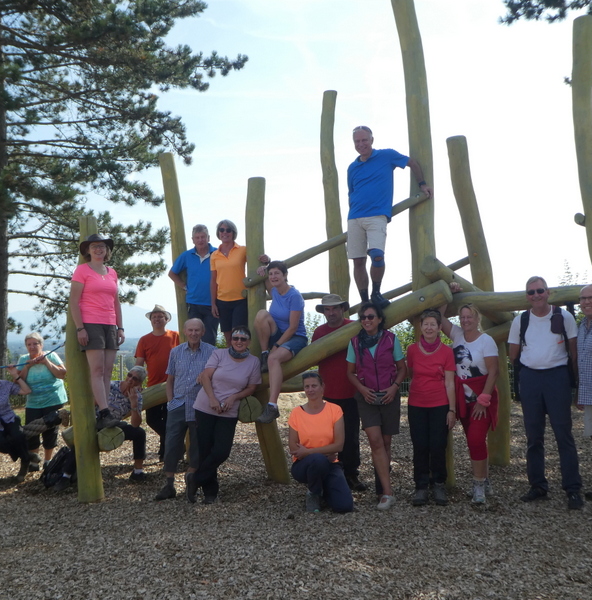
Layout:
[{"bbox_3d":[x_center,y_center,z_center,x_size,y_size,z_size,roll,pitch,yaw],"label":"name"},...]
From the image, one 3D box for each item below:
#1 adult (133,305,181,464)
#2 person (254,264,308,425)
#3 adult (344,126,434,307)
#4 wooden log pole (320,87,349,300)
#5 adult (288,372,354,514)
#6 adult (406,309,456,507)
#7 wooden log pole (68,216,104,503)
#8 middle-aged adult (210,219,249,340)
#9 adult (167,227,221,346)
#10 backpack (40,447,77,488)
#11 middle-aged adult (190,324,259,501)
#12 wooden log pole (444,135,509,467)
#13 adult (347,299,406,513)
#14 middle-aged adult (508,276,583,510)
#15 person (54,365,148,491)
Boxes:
[{"bbox_3d":[-1.566,0.958,8.750,0.550,1.790,0.340,-1,-2,-6],"label":"adult"},{"bbox_3d":[-0.127,0.356,6.700,0.460,1.430,0.620,-3,-2,31],"label":"person"},{"bbox_3d":[0.870,-0.768,7.100,0.760,1.740,0.420,-2,-2,17],"label":"adult"},{"bbox_3d":[0.452,-0.231,8.200,0.240,4.000,0.240,-3,-2,3],"label":"wooden log pole"},{"bbox_3d":[0.217,1.202,6.480,0.540,1.180,0.680,-2,-2,3],"label":"adult"},{"bbox_3d":[1.125,0.888,6.330,0.450,1.620,0.310,-1,-2,9],"label":"adult"},{"bbox_3d":[-1.899,0.537,6.880,0.320,2.560,0.280,0,-2,-11],"label":"wooden log pole"},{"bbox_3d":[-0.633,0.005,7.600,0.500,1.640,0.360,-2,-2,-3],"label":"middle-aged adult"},{"bbox_3d":[-1.054,0.068,8.000,0.520,1.720,0.360,0,-3,-9],"label":"adult"},{"bbox_3d":[-2.202,1.559,7.100,0.300,0.440,0.240,21,-11,37],"label":"backpack"},{"bbox_3d":[-0.642,1.037,6.850,0.640,1.600,0.480,-2,-2,-6],"label":"middle-aged adult"},{"bbox_3d":[2.021,-0.006,8.277,0.340,3.600,0.280,-7,-2,0],"label":"wooden log pole"},{"bbox_3d":[0.658,0.858,6.200,0.480,1.660,0.380,0,-3,7],"label":"adult"},{"bbox_3d":[2.020,0.752,6.200,0.600,1.850,0.420,-1,-3,14],"label":"middle-aged adult"},{"bbox_3d":[-1.776,1.161,7.000,0.820,1.160,0.700,0,-3,9],"label":"person"}]

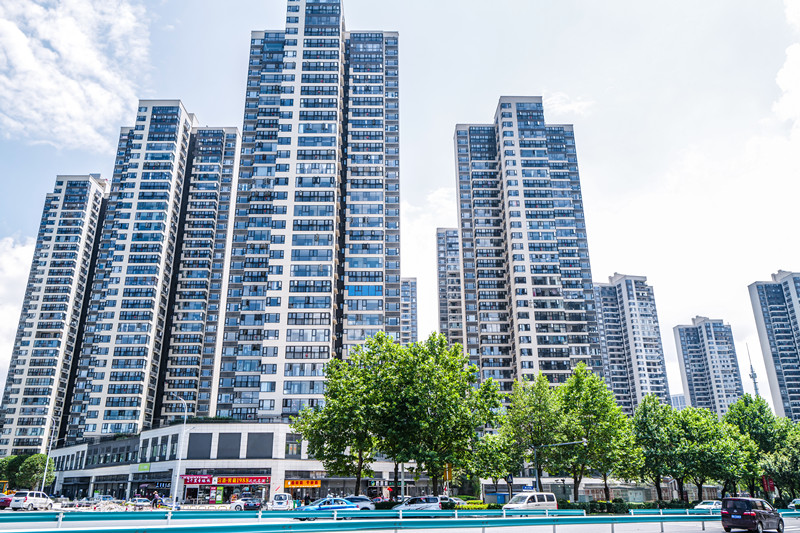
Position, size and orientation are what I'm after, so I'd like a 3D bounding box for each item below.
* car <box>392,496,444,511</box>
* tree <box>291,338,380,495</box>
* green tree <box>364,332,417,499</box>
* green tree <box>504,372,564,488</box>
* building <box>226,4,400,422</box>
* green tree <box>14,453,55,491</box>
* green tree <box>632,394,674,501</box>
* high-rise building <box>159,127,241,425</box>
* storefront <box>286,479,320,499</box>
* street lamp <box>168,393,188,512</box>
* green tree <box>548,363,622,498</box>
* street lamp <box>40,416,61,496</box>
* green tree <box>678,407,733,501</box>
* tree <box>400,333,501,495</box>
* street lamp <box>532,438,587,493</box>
[{"bbox_3d":[1.609,20.915,54.096,4.500,1.760,1.750,16,-26,-36],"label":"car"},{"bbox_3d":[-5.920,14.720,58.608,8.910,16.267,8.500,0,-21,0],"label":"tree"},{"bbox_3d":[-0.895,12.983,53.031,6.200,15.119,6.200,0,-21,0],"label":"green tree"},{"bbox_3d":[13.723,17.772,63.869,6.300,13.400,6.300,0,-21,0],"label":"green tree"},{"bbox_3d":[-16.377,-8.702,125.406,32.000,98.000,24.000,0,-21,0],"label":"building"},{"bbox_3d":[-44.040,25.793,74.825,5.000,6.110,5.000,0,-21,0],"label":"green tree"},{"bbox_3d":[30.358,22.300,74.877,5.900,13.664,5.900,0,-21,0],"label":"green tree"},{"bbox_3d":[-53.470,7.591,170.549,13.500,97.653,13.000,0,-21,0],"label":"high-rise building"},{"bbox_3d":[-13.623,32.460,89.850,5.029,3.309,5.000,0,-21,0],"label":"storefront"},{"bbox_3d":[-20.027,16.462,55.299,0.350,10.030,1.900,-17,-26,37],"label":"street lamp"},{"bbox_3d":[20.015,18.117,67.807,8.000,15.446,8.000,0,-21,0],"label":"green tree"},{"bbox_3d":[-44.301,24.756,78.385,0.400,11.479,2.200,-19,-28,40],"label":"street lamp"},{"bbox_3d":[45.807,28.392,92.915,8.096,14.755,7.800,0,-21,0],"label":"green tree"},{"bbox_3d":[4.262,13.604,55.746,8.800,15.801,8.800,0,-21,0],"label":"tree"},{"bbox_3d":[14.904,19.410,57.748,0.400,6.100,6.300,16,-26,-37],"label":"street lamp"}]

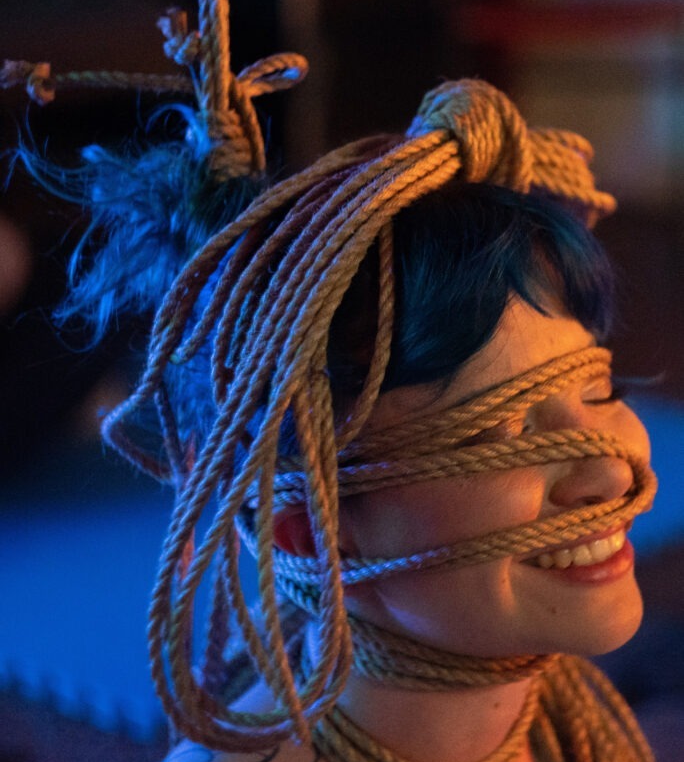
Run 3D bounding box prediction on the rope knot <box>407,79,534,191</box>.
[{"bbox_3d":[0.056,-0.108,1.060,0.054,0.047,0.048,0,8,0],"label":"rope knot"}]

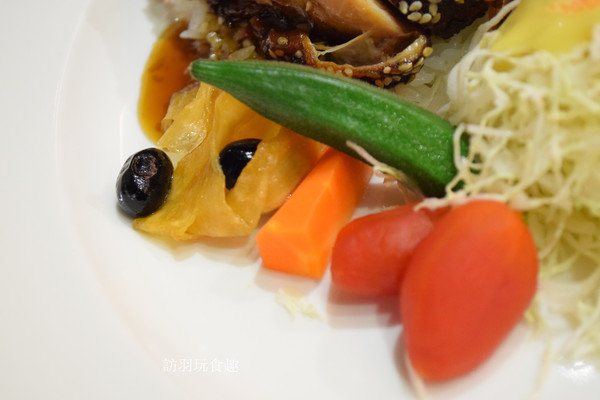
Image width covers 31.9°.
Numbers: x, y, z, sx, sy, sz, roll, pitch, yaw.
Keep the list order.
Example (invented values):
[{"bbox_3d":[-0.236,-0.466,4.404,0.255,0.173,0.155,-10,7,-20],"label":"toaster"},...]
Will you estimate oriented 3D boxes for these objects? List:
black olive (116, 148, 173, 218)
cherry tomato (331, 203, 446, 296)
[{"bbox_3d":[-0.040,-0.004,0.271,0.015,0.015,0.019,8,50,6],"label":"black olive"},{"bbox_3d":[0.022,0.012,0.254,0.034,0.021,0.021,-25,55,-20],"label":"cherry tomato"}]

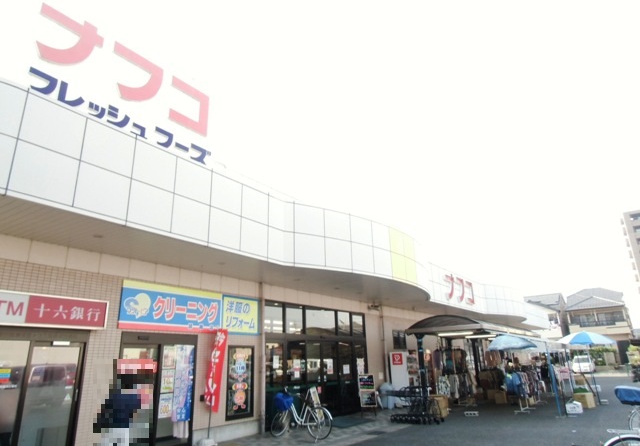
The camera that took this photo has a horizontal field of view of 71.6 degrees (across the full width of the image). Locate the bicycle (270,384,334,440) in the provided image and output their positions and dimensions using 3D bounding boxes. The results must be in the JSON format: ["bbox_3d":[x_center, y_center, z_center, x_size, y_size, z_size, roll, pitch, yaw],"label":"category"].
[{"bbox_3d":[-0.512,4.337,10.127,1.800,1.070,0.560,-12,-20,29],"label":"bicycle"}]

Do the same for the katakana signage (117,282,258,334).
[{"bbox_3d":[-2.666,1.972,9.901,0.100,0.930,3.790,-13,-21,33],"label":"katakana signage"}]

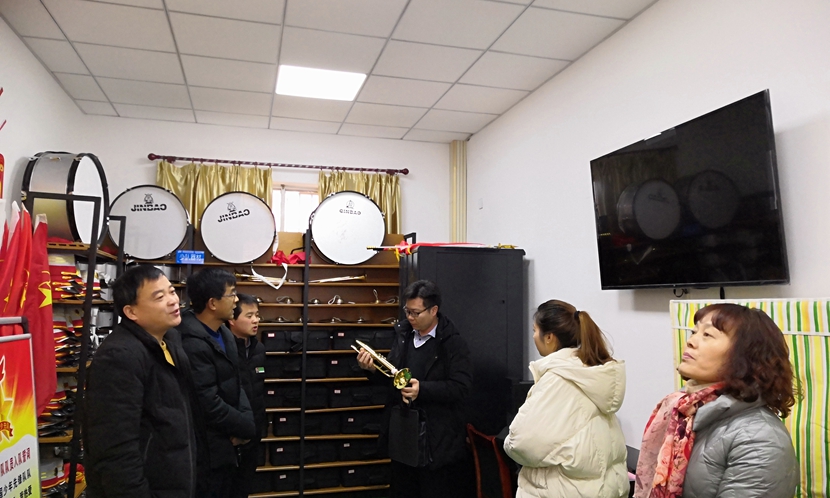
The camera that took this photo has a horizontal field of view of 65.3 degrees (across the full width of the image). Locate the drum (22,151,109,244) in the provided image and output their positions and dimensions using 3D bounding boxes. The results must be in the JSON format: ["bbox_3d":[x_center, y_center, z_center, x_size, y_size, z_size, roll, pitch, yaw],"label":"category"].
[{"bbox_3d":[-2.248,-0.322,4.208,0.295,0.610,0.610,2,-5,-6],"label":"drum"}]

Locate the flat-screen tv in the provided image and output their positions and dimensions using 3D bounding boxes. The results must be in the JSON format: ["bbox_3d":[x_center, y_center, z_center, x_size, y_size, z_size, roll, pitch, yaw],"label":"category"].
[{"bbox_3d":[1.155,-0.173,2.877,0.060,0.695,1.230,-3,-4,-15],"label":"flat-screen tv"}]

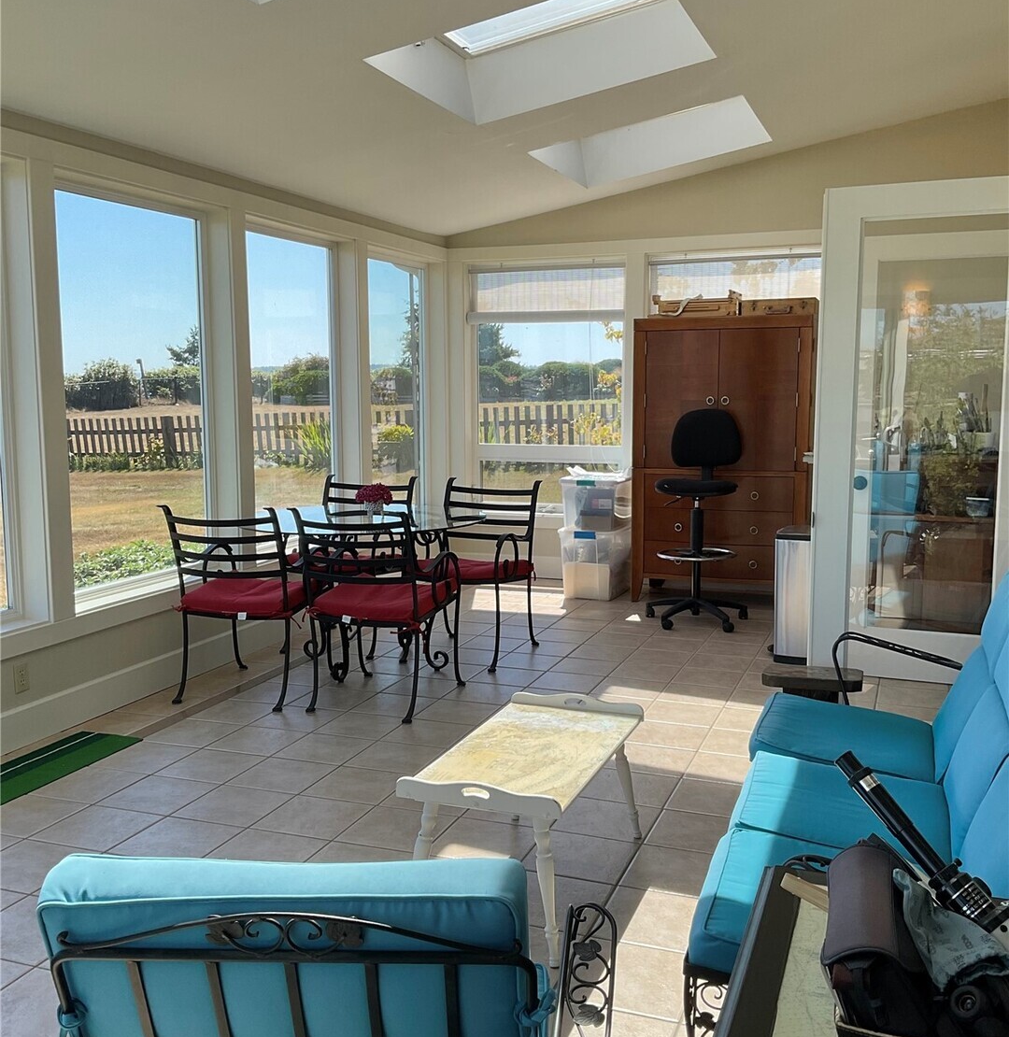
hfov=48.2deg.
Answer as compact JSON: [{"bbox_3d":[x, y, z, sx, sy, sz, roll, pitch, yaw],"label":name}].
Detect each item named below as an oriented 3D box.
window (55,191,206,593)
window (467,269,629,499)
[{"bbox_3d":[-1.674,-0.569,5.180,0.100,1.760,1.120,2,7,20],"label":"window"},{"bbox_3d":[0.298,-0.942,8.000,1.149,1.678,0.099,2,7,20],"label":"window"}]

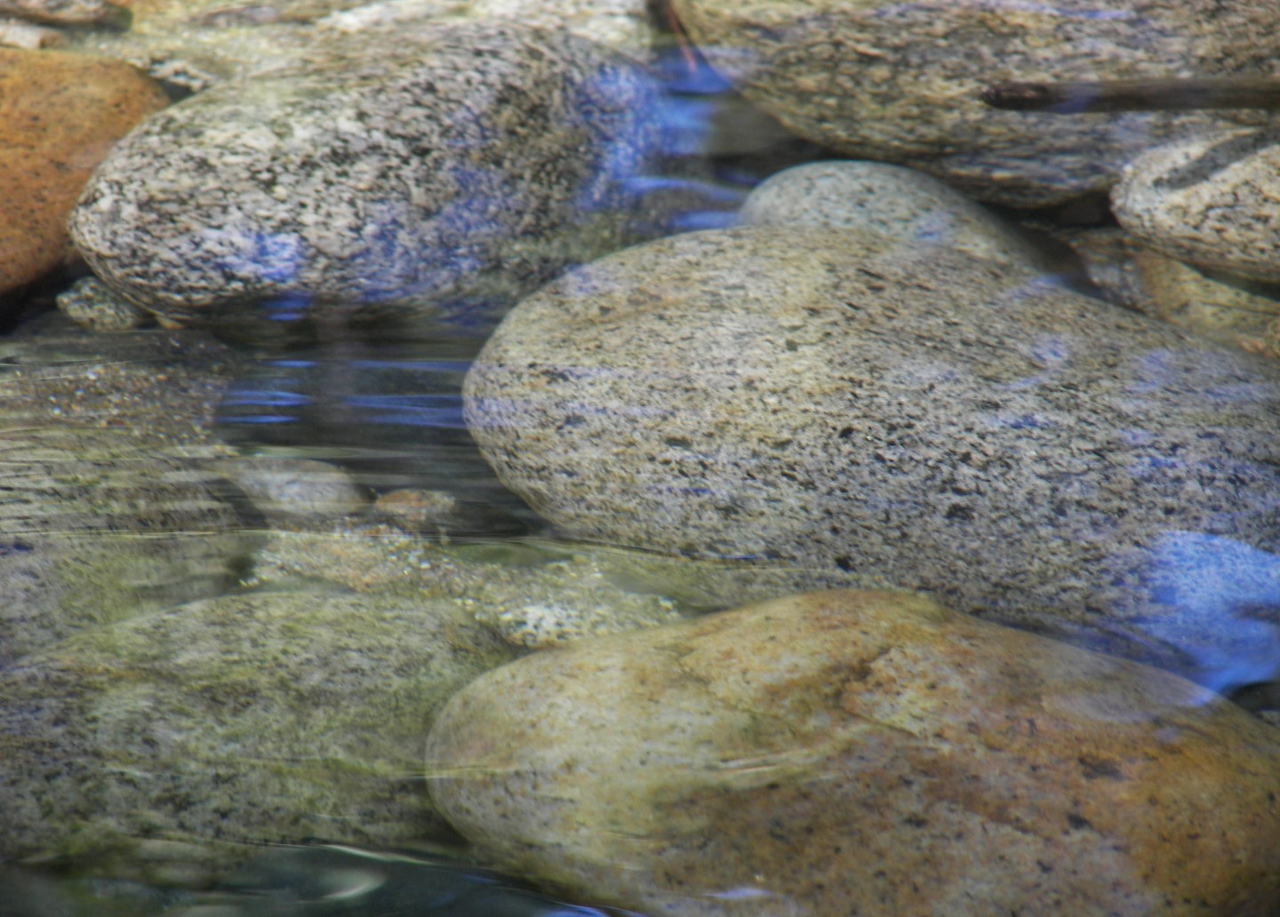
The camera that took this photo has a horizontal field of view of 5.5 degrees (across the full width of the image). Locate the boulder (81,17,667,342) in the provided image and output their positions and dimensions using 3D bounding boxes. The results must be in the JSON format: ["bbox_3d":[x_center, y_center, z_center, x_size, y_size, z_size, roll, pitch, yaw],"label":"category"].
[{"bbox_3d":[-0.128,-0.131,6.300,0.280,0.135,0.200,-6,28,-12],"label":"boulder"}]

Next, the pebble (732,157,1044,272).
[{"bbox_3d":[0.123,-0.100,6.300,0.155,0.085,0.120,4,27,7],"label":"pebble"}]

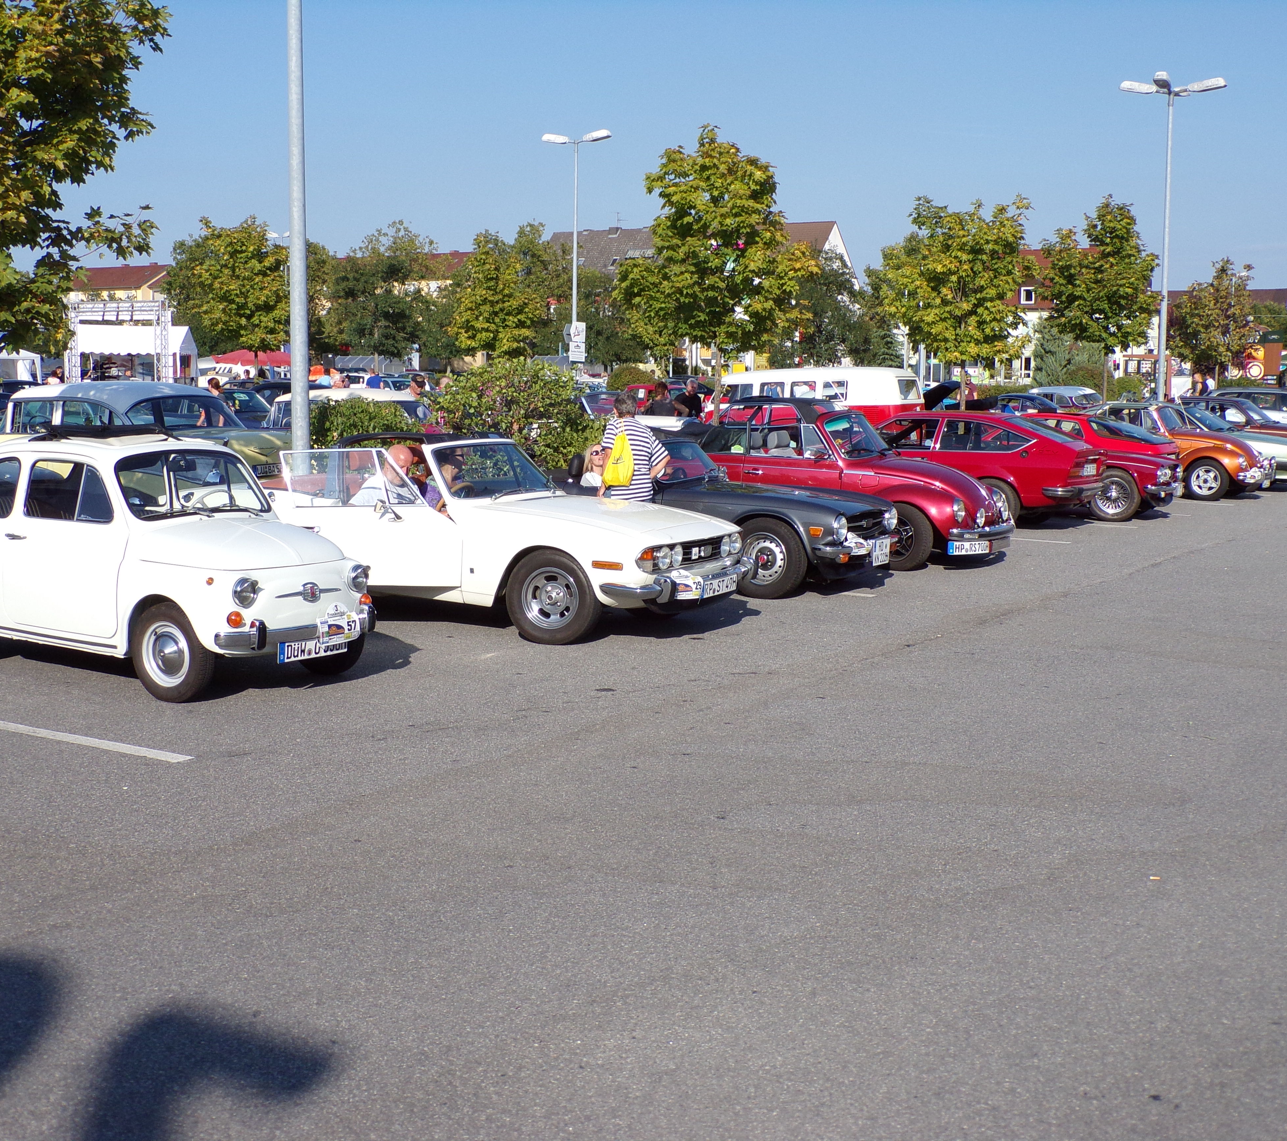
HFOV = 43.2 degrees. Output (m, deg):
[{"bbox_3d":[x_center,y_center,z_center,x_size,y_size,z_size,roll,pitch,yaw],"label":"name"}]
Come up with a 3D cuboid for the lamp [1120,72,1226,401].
[{"bbox_3d":[12.871,-7.447,39.994,2.650,9.190,2.650,4,8,33],"label":"lamp"}]

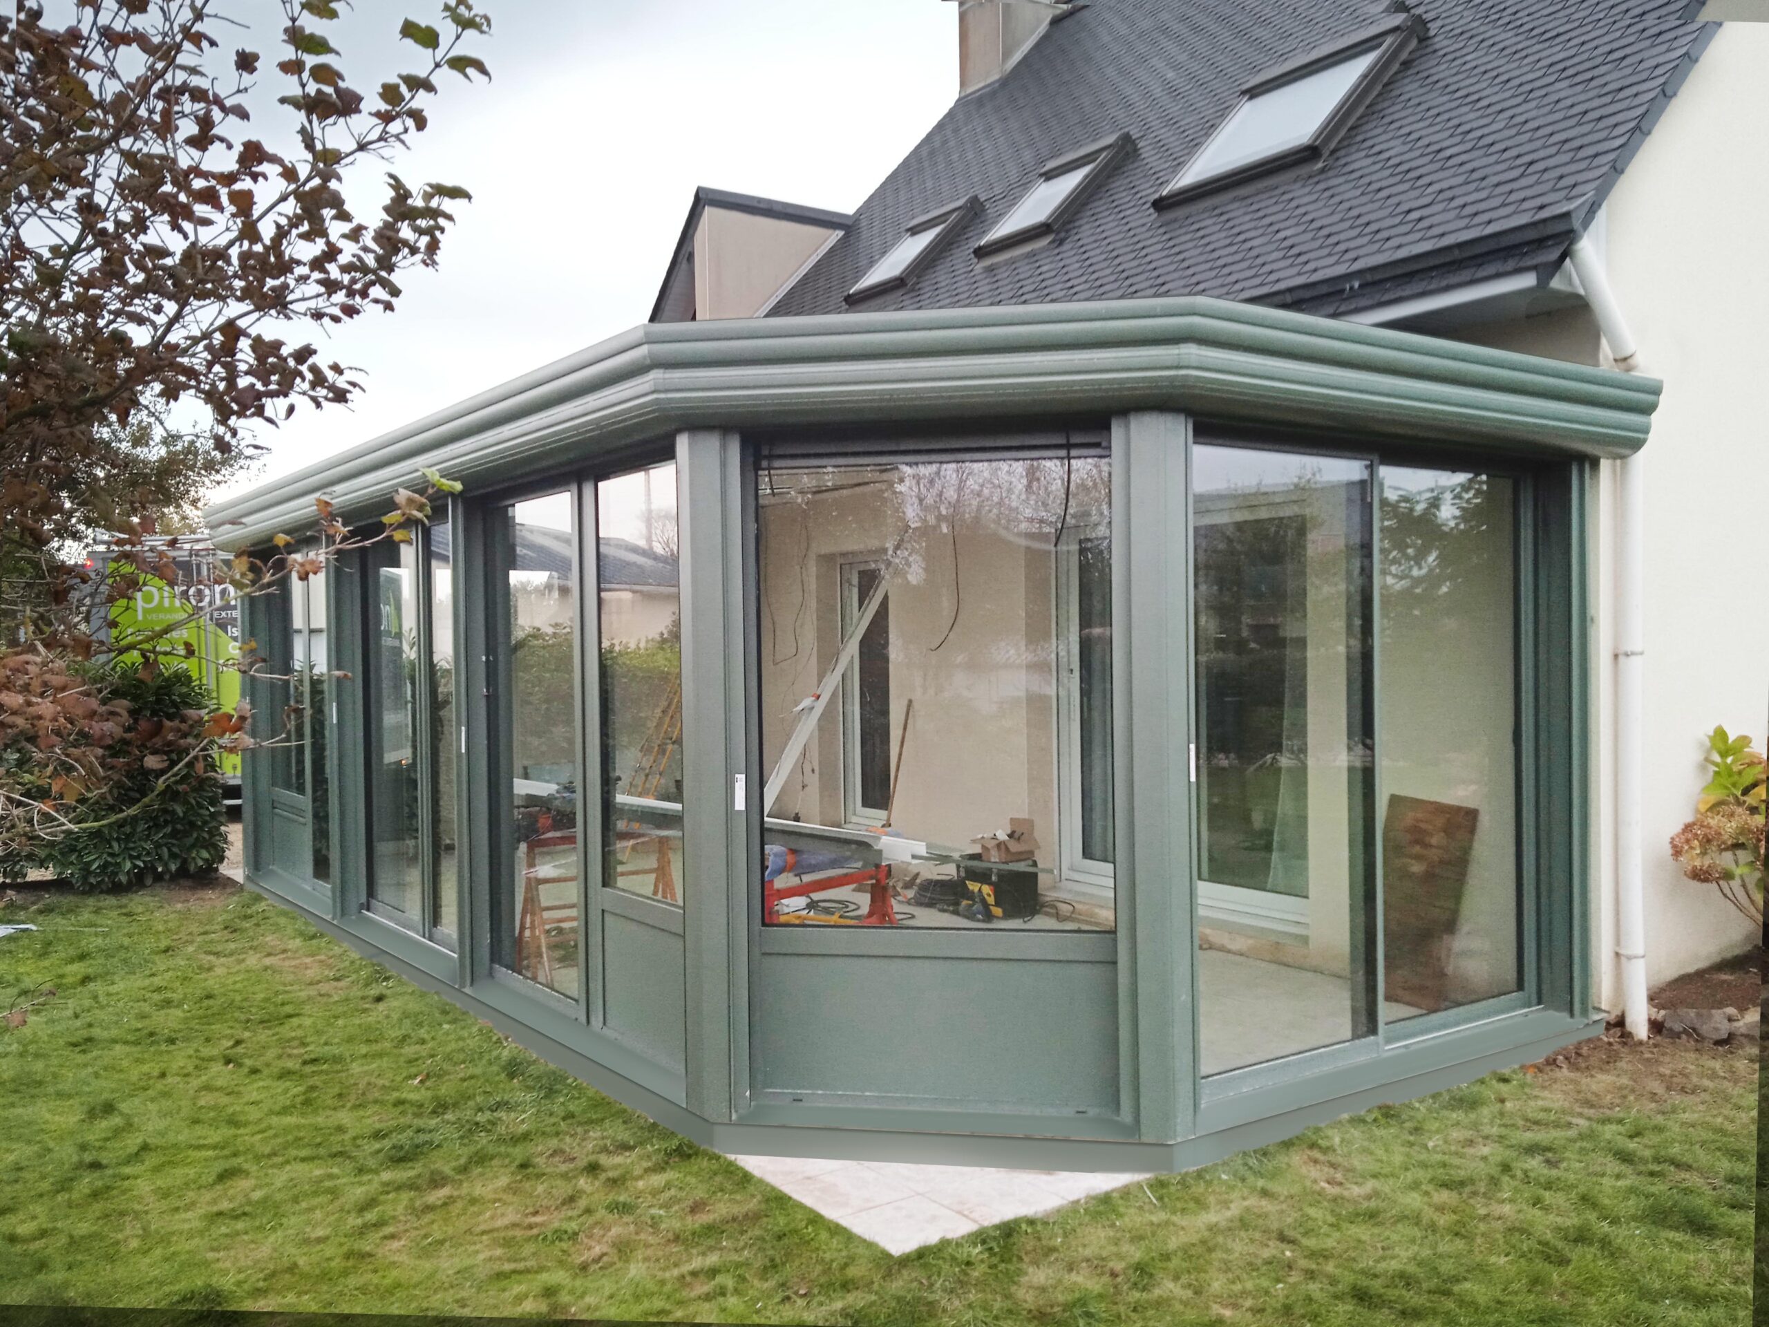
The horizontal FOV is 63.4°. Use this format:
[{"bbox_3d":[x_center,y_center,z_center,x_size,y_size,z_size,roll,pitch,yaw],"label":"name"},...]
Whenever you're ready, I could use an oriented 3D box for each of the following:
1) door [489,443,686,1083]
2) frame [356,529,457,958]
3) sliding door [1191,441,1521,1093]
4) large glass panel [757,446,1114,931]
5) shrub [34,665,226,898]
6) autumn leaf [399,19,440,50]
[{"bbox_3d":[-1.257,0.360,5.788,0.100,2.133,2.031,-1,1,-36],"label":"door"},{"bbox_3d":[-2.505,0.344,7.524,0.100,2.083,1.778,-1,1,-36],"label":"frame"},{"bbox_3d":[1.752,0.298,5.074,1.881,2.056,0.100,-1,1,-35],"label":"sliding door"},{"bbox_3d":[0.158,0.086,4.628,1.159,1.550,0.040,-1,0,10],"label":"large glass panel"},{"bbox_3d":[-5.550,0.820,10.550,1.450,1.600,1.350,-1,1,-28],"label":"shrub"},{"bbox_3d":[-1.040,-1.405,3.200,0.088,0.066,0.045,-1,0,-18],"label":"autumn leaf"}]

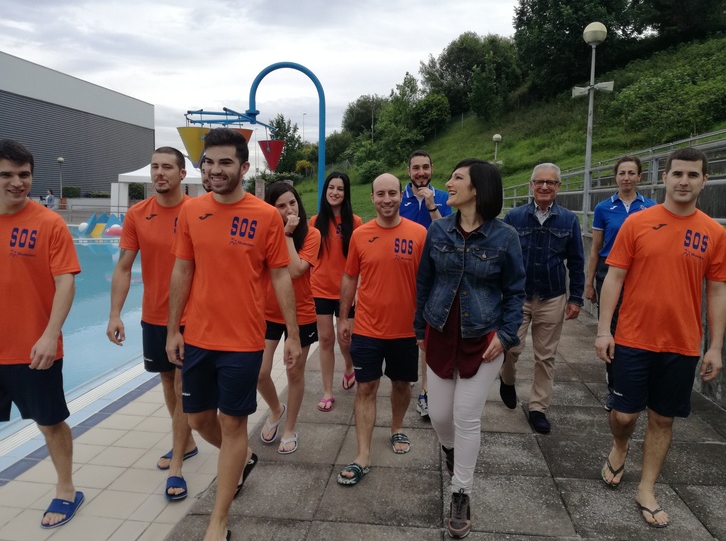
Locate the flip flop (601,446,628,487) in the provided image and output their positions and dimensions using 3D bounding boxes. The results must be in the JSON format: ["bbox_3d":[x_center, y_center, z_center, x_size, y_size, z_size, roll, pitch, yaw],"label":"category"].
[{"bbox_3d":[1.372,1.041,3.054,0.105,0.080,0.275,5,41,34],"label":"flip flop"}]

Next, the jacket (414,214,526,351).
[{"bbox_3d":[0.518,0.058,2.730,0.500,0.620,0.310,2,7,16],"label":"jacket"}]

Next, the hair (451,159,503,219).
[{"bbox_3d":[0.538,-0.380,2.660,0.230,0.280,0.200,-1,7,-7],"label":"hair"}]

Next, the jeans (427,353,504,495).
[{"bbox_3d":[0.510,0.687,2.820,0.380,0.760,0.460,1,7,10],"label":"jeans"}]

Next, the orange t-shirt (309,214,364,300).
[{"bbox_3d":[-0.202,-0.107,4.170,0.420,0.620,0.260,0,7,0],"label":"orange t-shirt"}]

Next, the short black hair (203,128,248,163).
[{"bbox_3d":[-0.578,-0.521,2.400,0.175,0.160,0.200,2,7,15],"label":"short black hair"}]

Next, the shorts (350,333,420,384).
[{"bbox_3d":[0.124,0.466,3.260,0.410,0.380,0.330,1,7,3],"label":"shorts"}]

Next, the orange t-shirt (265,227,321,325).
[{"bbox_3d":[-0.450,0.025,3.470,0.420,0.620,0.280,1,7,3],"label":"orange t-shirt"}]

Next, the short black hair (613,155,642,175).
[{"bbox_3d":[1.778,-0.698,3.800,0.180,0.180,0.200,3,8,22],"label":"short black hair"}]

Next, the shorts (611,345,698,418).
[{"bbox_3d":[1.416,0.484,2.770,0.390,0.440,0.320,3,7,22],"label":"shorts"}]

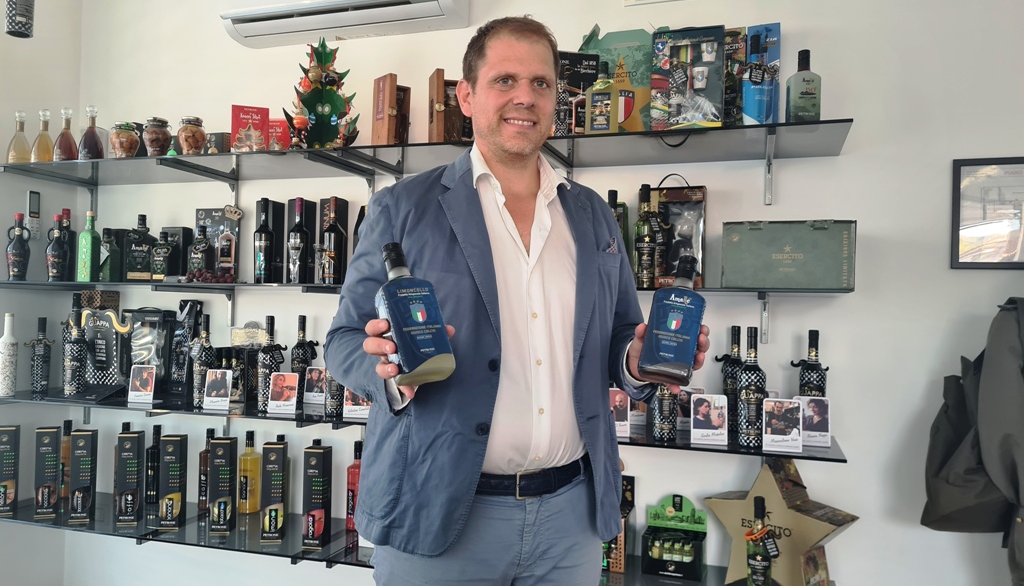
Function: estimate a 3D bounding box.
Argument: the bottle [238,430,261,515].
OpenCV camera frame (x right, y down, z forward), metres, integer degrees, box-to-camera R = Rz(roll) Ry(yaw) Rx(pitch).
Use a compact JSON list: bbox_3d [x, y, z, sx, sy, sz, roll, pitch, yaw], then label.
[{"bbox_3d":[-0.936,0.645,2.751,0.059,0.298,0.059,1,-1,18],"label":"bottle"}]

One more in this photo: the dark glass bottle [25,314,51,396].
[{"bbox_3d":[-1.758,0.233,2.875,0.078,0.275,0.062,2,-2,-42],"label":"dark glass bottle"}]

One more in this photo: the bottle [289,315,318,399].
[{"bbox_3d":[-0.712,0.232,2.601,0.079,0.310,0.076,1,-1,15],"label":"bottle"}]

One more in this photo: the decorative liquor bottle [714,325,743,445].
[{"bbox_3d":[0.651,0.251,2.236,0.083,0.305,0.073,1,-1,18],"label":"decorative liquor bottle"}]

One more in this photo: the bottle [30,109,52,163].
[{"bbox_3d":[-1.639,-0.544,2.690,0.070,0.201,0.070,1,-1,18],"label":"bottle"}]

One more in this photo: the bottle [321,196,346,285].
[{"bbox_3d":[-0.564,-0.160,2.438,0.063,0.286,0.063,1,-1,13],"label":"bottle"}]

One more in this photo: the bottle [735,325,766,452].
[{"bbox_3d":[0.630,0.244,2.011,0.072,0.312,0.072,1,-1,18],"label":"bottle"}]

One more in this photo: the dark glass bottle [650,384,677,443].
[{"bbox_3d":[0.429,0.248,2.137,0.075,0.312,0.075,1,-1,11],"label":"dark glass bottle"}]

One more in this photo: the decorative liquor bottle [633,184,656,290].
[{"bbox_3d":[0.368,-0.154,2.121,0.062,0.290,0.062,1,-1,10],"label":"decorative liquor bottle"}]

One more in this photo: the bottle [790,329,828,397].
[{"bbox_3d":[0.850,0.257,2.180,0.075,0.312,0.075,1,-1,21],"label":"bottle"}]

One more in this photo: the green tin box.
[{"bbox_3d":[0.712,-0.093,1.992,0.317,0.171,0.100,1,-1,18],"label":"green tin box"}]

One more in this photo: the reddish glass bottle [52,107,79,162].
[{"bbox_3d":[-1.621,-0.561,2.794,0.083,0.224,0.083,1,-1,18],"label":"reddish glass bottle"}]

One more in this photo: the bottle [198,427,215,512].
[{"bbox_3d":[-1.125,0.655,2.873,0.058,0.299,0.058,1,-1,18],"label":"bottle"}]

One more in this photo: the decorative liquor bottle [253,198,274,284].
[{"bbox_3d":[-0.809,-0.164,2.519,0.063,0.288,0.063,1,-1,13],"label":"decorative liquor bottle"}]

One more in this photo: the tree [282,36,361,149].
[{"bbox_3d":[-0.622,-0.637,2.522,0.242,0.398,0.235,1,-1,2],"label":"tree"}]

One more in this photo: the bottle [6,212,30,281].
[{"bbox_3d":[-1.809,-0.162,2.821,0.071,0.257,0.066,2,-1,-22],"label":"bottle"}]

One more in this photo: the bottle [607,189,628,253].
[{"bbox_3d":[0.284,-0.151,2.145,0.062,0.282,0.062,1,-1,7],"label":"bottle"}]

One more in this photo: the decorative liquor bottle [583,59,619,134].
[{"bbox_3d":[0.241,-0.521,2.063,0.090,0.204,0.058,1,-1,18],"label":"decorative liquor bottle"}]

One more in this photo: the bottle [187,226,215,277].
[{"bbox_3d":[-1.058,-0.133,2.626,0.082,0.195,0.045,1,-1,12],"label":"bottle"}]

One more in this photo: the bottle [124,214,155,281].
[{"bbox_3d":[-1.302,-0.158,2.706,0.110,0.241,0.055,1,-1,14],"label":"bottle"}]

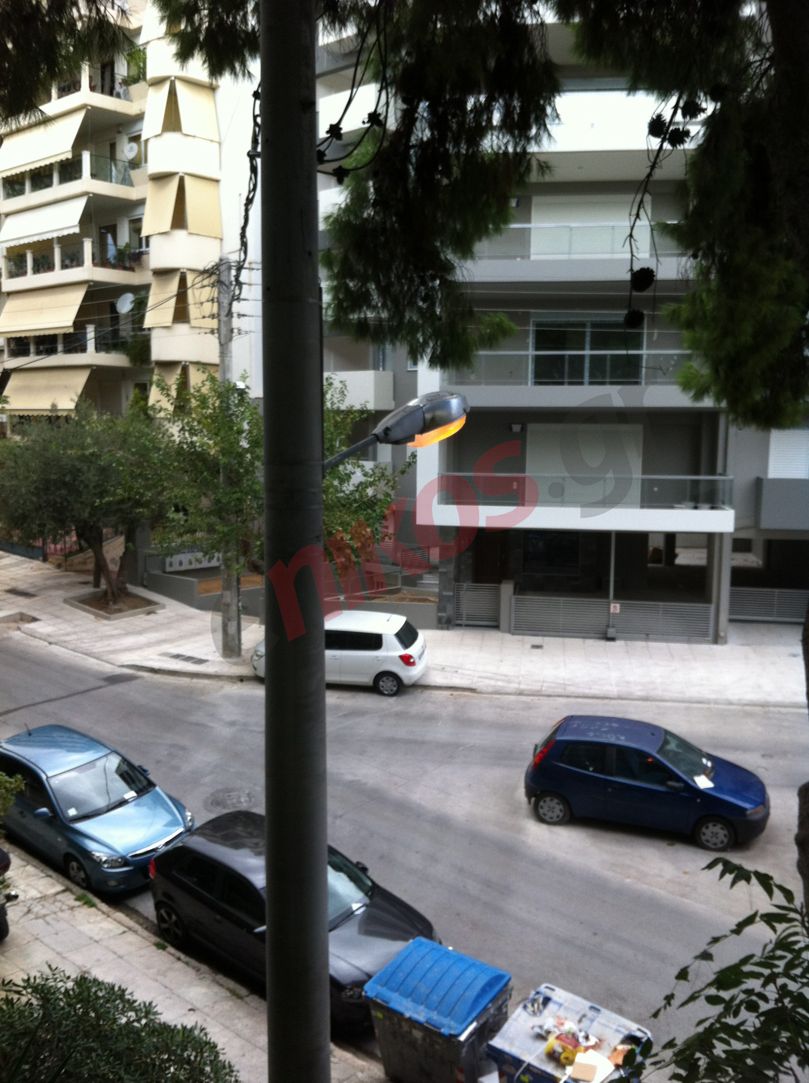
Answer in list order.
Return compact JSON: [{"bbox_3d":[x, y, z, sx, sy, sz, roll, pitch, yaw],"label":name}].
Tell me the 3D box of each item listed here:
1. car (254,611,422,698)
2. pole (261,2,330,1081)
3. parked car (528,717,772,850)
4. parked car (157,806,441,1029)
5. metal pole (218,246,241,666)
[{"bbox_3d":[-1.490,2.462,24.577,3.990,1.500,1.660,2,9,11],"label":"car"},{"bbox_3d":[-0.599,1.038,6.014,0.380,10.600,0.380,0,8,0],"label":"pole"},{"bbox_3d":[3.846,3.738,17.398,3.800,1.480,1.660,4,11,19],"label":"parked car"},{"bbox_3d":[-1.385,4.620,13.718,4.210,1.421,1.765,9,13,40],"label":"parked car"},{"bbox_3d":[-4.154,-1.888,25.746,0.360,9.400,0.360,0,8,0],"label":"metal pole"}]

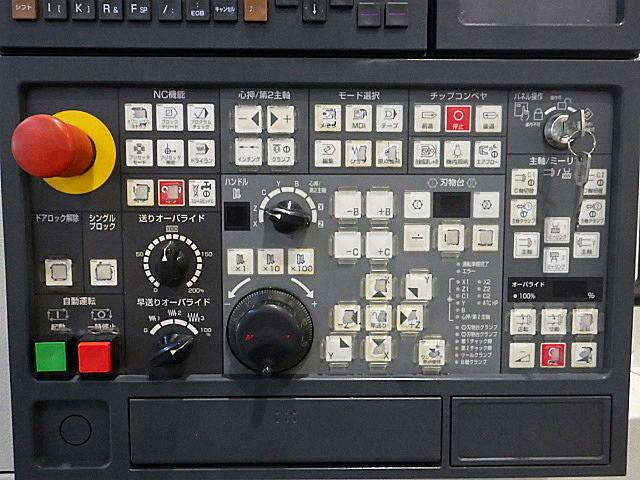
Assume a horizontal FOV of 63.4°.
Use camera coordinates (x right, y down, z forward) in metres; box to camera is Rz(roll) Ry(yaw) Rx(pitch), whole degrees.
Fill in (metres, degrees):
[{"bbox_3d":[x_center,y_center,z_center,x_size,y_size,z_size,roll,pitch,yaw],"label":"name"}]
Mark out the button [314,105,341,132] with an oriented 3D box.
[{"bbox_3d":[0.006,-0.087,0.375,0.019,0.019,0.007,0,4,-1],"label":"button"}]

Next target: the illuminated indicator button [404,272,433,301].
[{"bbox_3d":[0.073,0.035,0.386,0.019,0.019,0.007,0,4,-1],"label":"illuminated indicator button"}]

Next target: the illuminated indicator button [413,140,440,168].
[{"bbox_3d":[0.075,-0.061,0.366,0.018,0.018,0.006,0,4,-1],"label":"illuminated indicator button"}]

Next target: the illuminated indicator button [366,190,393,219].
[{"bbox_3d":[0.044,-0.025,0.381,0.019,0.019,0.007,0,4,-1],"label":"illuminated indicator button"}]

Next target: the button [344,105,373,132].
[{"bbox_3d":[0.028,-0.088,0.377,0.019,0.019,0.006,0,3,-1],"label":"button"}]

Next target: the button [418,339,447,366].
[{"bbox_3d":[0.083,0.083,0.386,0.019,0.019,0.007,0,4,-1],"label":"button"}]

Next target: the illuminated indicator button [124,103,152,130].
[{"bbox_3d":[-0.128,-0.087,0.371,0.019,0.019,0.007,0,4,-1],"label":"illuminated indicator button"}]

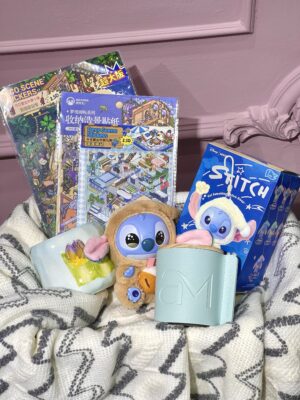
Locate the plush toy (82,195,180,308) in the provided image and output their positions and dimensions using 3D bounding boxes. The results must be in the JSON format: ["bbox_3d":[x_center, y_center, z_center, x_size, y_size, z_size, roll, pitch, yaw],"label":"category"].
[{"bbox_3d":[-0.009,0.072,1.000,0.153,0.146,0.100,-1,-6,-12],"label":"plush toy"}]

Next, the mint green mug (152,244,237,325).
[{"bbox_3d":[0.059,0.109,0.941,0.103,0.099,0.084,5,-8,-7],"label":"mint green mug"}]

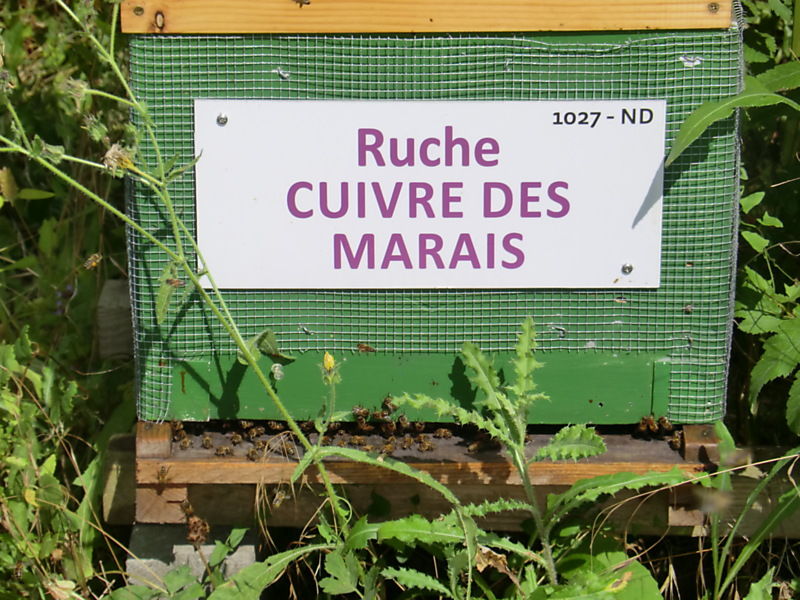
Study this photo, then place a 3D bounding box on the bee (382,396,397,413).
[{"bbox_3d":[-0.007,0.077,2.851,0.007,0.013,0.006,-32,21,13],"label":"bee"}]

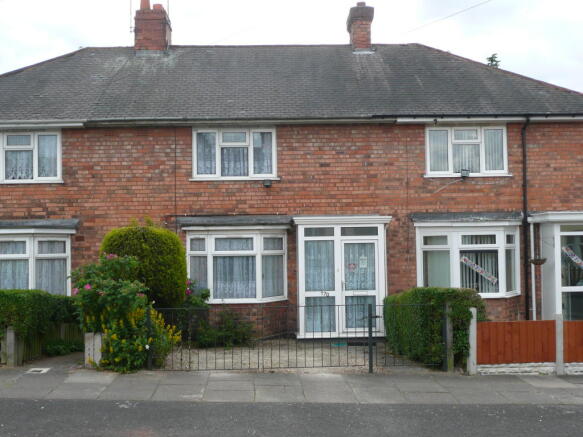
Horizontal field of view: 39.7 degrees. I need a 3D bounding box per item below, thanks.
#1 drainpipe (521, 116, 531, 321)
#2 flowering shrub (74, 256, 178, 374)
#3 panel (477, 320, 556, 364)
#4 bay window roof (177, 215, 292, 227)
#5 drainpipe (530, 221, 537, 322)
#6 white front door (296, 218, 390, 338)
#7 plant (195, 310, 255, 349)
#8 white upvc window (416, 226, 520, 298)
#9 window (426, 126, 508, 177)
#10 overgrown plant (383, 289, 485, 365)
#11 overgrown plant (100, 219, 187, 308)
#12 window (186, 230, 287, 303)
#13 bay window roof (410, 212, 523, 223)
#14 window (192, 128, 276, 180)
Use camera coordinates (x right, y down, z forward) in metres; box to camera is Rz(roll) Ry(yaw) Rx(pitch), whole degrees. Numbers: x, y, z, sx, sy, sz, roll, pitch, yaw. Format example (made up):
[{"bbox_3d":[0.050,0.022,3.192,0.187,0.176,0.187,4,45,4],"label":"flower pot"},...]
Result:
[{"bbox_3d":[5.161,0.173,17.771,0.100,4.809,0.120,-1,-2,-2],"label":"drainpipe"},{"bbox_3d":[-2.337,1.313,11.657,1.420,1.620,1.300,-1,-2,-1],"label":"flowering shrub"},{"bbox_3d":[3.419,1.883,12.277,1.228,0.635,0.050,-1,-2,-2],"label":"panel"},{"bbox_3d":[-1.199,0.042,17.019,2.517,0.275,0.880,-1,-2,-2],"label":"bay window roof"},{"bbox_3d":[5.285,1.330,17.669,0.080,2.487,0.100,-1,-2,-2],"label":"drainpipe"},{"bbox_3d":[1.076,1.226,16.869,1.930,2.513,0.200,-1,-2,-2],"label":"white front door"},{"bbox_3d":[-1.295,2.138,15.755,1.150,0.680,0.850,-1,-2,-1],"label":"plant"},{"bbox_3d":[3.721,0.916,16.941,2.140,1.470,0.650,-1,-2,-1],"label":"white upvc window"},{"bbox_3d":[3.777,-1.432,17.360,1.760,1.070,0.130,-1,-2,-1],"label":"window"},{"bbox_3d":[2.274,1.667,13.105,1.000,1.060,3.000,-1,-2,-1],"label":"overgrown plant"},{"bbox_3d":[-2.885,1.219,15.775,1.669,2.362,1.550,-1,-2,-2],"label":"overgrown plant"},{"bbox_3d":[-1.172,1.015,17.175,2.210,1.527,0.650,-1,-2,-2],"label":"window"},{"bbox_3d":[3.767,-0.021,17.300,2.380,0.220,0.750,-1,-1,-2],"label":"bay window roof"},{"bbox_3d":[-1.211,-1.371,17.239,1.820,1.120,0.130,-1,-2,-1],"label":"window"}]

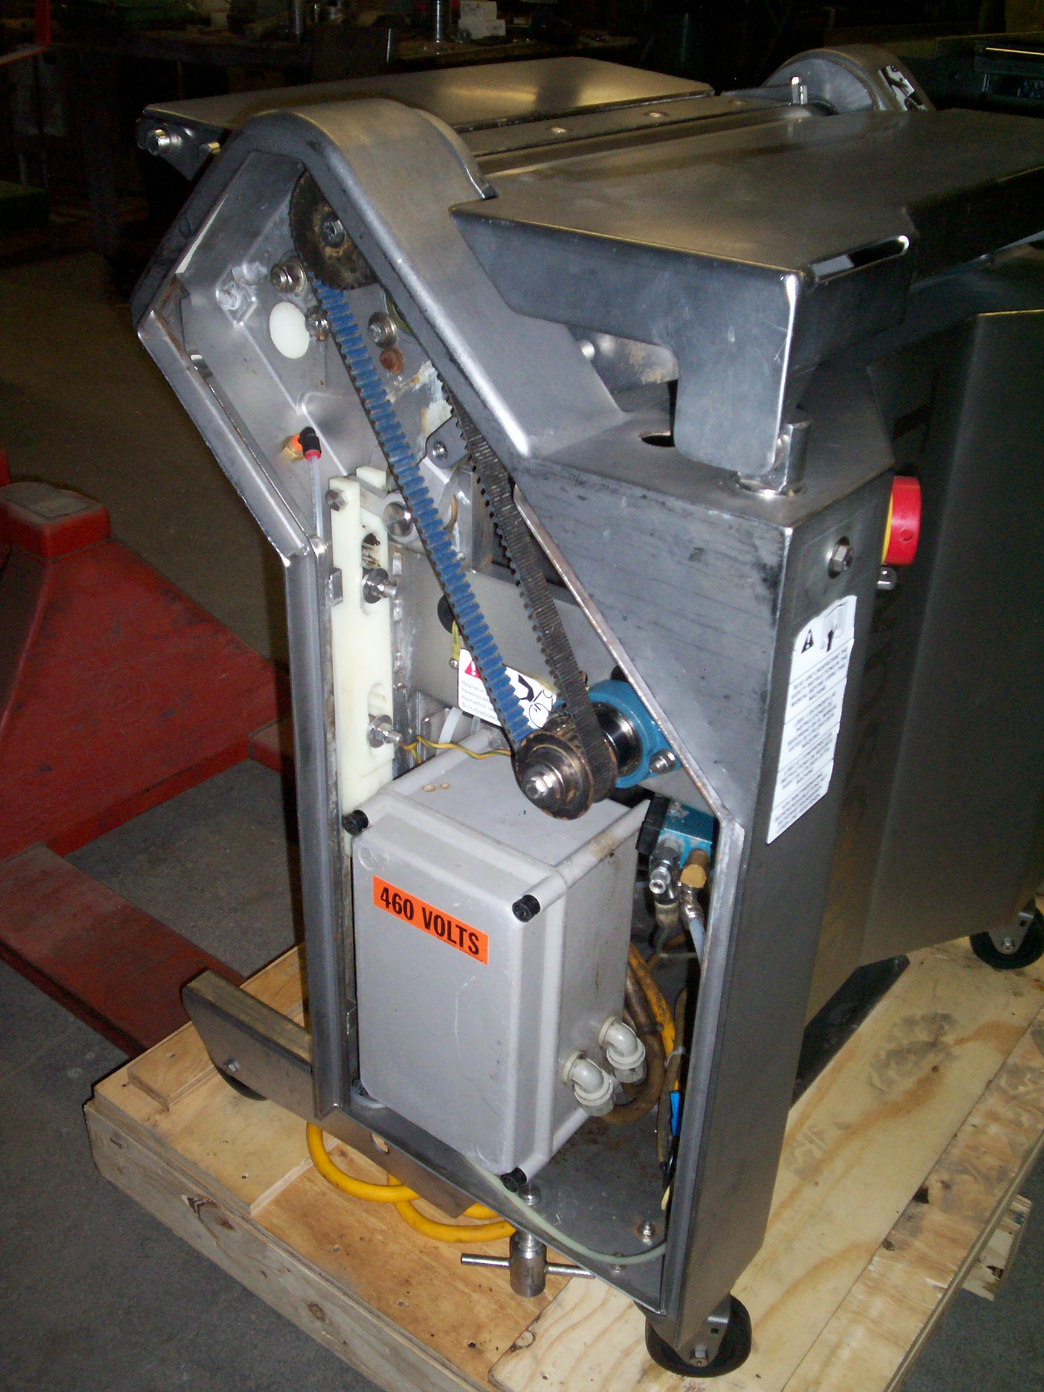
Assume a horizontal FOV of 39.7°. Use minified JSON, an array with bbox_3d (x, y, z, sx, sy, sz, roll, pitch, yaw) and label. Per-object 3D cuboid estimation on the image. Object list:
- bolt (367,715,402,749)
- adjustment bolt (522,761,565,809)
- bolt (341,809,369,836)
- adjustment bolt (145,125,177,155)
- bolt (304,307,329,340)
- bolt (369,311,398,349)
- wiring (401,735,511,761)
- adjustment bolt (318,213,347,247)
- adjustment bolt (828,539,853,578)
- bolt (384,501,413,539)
[{"bbox_3d":[-0.102,0.030,1.113,0.024,0.025,0.025,22,36,31],"label":"bolt"},{"bbox_3d":[0.012,0.062,0.986,0.033,0.033,0.019,22,36,31],"label":"adjustment bolt"},{"bbox_3d":[-0.129,0.097,1.116,0.017,0.017,0.014,22,35,31],"label":"bolt"},{"bbox_3d":[-0.274,-0.421,1.098,0.019,0.019,0.013,22,35,31],"label":"adjustment bolt"},{"bbox_3d":[-0.146,-0.265,1.032,0.022,0.022,0.010,22,35,31],"label":"bolt"},{"bbox_3d":[-0.096,-0.251,0.997,0.025,0.025,0.009,22,35,31],"label":"bolt"},{"bbox_3d":[-0.053,0.042,1.159,0.095,0.028,0.030,4,30,4],"label":"wiring"},{"bbox_3d":[-0.123,-0.301,0.936,0.021,0.021,0.012,22,36,31],"label":"adjustment bolt"},{"bbox_3d":[0.182,-0.078,0.824,0.008,0.022,0.022,22,35,31],"label":"adjustment bolt"},{"bbox_3d":[-0.087,-0.124,1.029,0.026,0.026,0.010,22,35,31],"label":"bolt"}]

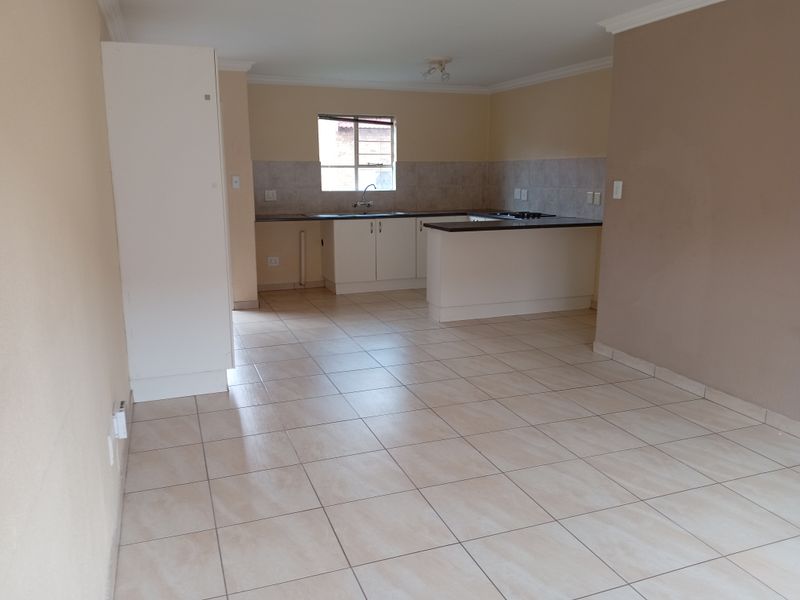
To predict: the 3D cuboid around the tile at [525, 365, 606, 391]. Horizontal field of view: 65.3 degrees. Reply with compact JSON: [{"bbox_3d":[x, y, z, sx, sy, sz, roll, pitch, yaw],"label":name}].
[{"bbox_3d":[1.125,0.536,4.295,0.430,0.010,0.430,-4,12,-20],"label":"tile"}]

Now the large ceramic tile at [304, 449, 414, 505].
[{"bbox_3d":[-0.202,0.833,2.941,0.434,0.010,0.434,-5,12,-20],"label":"large ceramic tile"}]

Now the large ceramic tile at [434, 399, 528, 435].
[{"bbox_3d":[0.471,0.694,3.686,0.439,0.010,0.439,-4,12,-20],"label":"large ceramic tile"}]

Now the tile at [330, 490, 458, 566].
[{"bbox_3d":[-0.048,0.907,2.513,0.430,0.010,0.430,-4,12,-20],"label":"tile"}]

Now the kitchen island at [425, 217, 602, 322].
[{"bbox_3d":[1.132,-0.308,6.209,1.713,0.893,0.644,-5,12,-20],"label":"kitchen island"}]

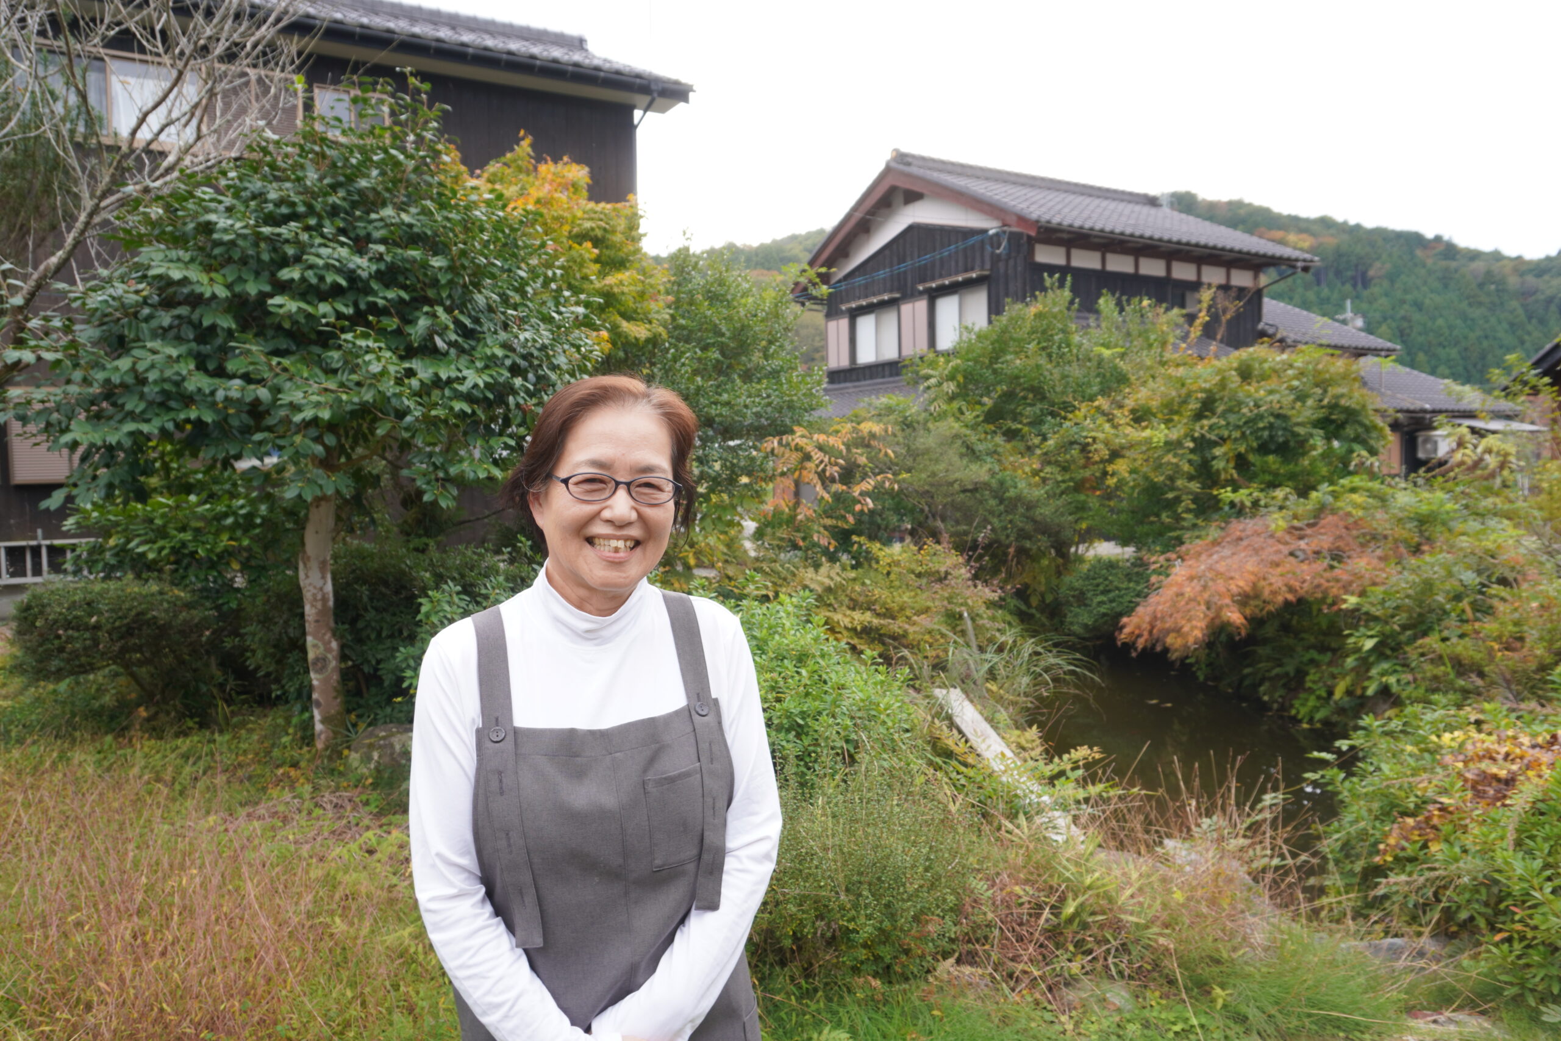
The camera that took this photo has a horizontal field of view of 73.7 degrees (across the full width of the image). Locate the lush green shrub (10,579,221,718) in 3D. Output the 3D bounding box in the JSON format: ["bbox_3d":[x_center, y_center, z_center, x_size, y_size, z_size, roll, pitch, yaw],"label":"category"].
[{"bbox_3d":[-3.942,0.764,6.200,1.200,0.800,1.100,-3,4,-33],"label":"lush green shrub"}]

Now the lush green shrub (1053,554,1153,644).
[{"bbox_3d":[3.046,0.770,9.862,0.980,0.810,0.900,0,3,17],"label":"lush green shrub"}]

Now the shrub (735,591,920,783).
[{"bbox_3d":[0.185,0.754,4.200,0.820,0.930,0.850,-1,3,0],"label":"shrub"}]

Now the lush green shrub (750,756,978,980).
[{"bbox_3d":[0.256,0.986,3.192,0.680,0.620,0.620,-1,3,0],"label":"lush green shrub"}]

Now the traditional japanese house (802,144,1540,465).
[{"bbox_3d":[10.071,-3.947,25.002,18.600,7.660,8.700,-3,4,-31],"label":"traditional japanese house"}]

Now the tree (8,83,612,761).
[{"bbox_3d":[-2.429,-0.502,5.278,2.850,3.390,2.700,-2,4,-25],"label":"tree"}]

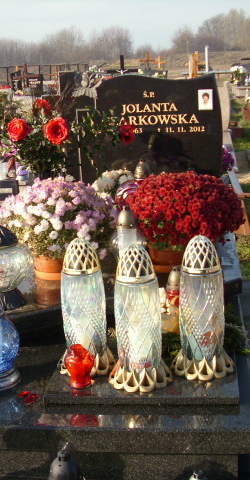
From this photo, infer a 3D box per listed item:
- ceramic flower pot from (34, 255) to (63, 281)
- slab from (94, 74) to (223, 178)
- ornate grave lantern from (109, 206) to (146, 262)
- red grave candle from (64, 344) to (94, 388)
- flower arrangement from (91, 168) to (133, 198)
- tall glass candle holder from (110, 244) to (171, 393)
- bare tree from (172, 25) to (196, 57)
[{"bbox_3d":[-0.279,0.077,2.682,0.156,0.130,0.156,-3,14,1],"label":"ceramic flower pot"},{"bbox_3d":[0.139,-0.457,3.429,0.691,0.724,0.100,-1,14,7],"label":"slab"},{"bbox_3d":[0.015,0.006,2.449,0.141,0.261,0.141,0,15,7],"label":"ornate grave lantern"},{"bbox_3d":[-0.133,0.347,1.902,0.082,0.117,0.082,-1,14,7],"label":"red grave candle"},{"bbox_3d":[-0.061,-0.251,3.333,0.240,0.220,0.220,0,15,7],"label":"flower arrangement"},{"bbox_3d":[0.035,0.207,1.946,0.184,0.403,0.184,-1,14,8],"label":"tall glass candle holder"},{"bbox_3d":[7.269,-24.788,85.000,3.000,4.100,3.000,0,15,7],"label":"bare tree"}]

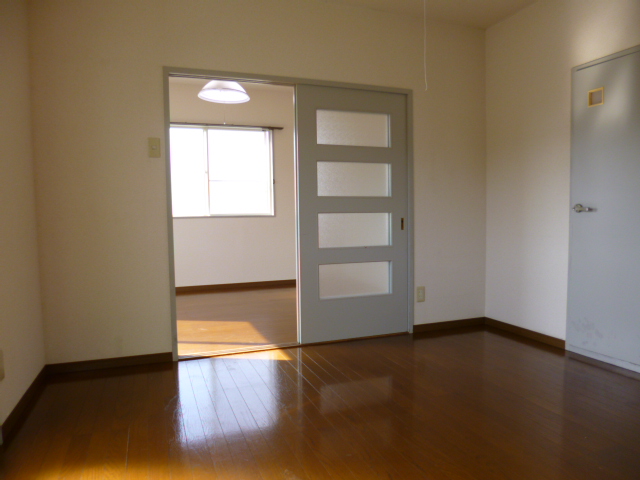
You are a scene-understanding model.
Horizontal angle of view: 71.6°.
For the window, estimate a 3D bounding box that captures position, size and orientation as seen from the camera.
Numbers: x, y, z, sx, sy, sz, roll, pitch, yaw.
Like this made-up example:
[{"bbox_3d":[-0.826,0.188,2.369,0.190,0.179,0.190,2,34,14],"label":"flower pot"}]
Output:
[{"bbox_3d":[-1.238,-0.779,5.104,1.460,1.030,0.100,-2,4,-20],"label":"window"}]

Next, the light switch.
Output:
[{"bbox_3d":[-1.013,-0.565,2.725,0.070,0.120,0.012,-2,4,-20],"label":"light switch"}]

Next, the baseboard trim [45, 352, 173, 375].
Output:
[{"bbox_3d":[-1.263,0.754,2.703,0.700,0.060,0.014,-2,4,-20],"label":"baseboard trim"}]

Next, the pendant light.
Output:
[{"bbox_3d":[-0.859,-1.373,3.981,0.465,0.210,0.465,-2,4,-20],"label":"pendant light"}]

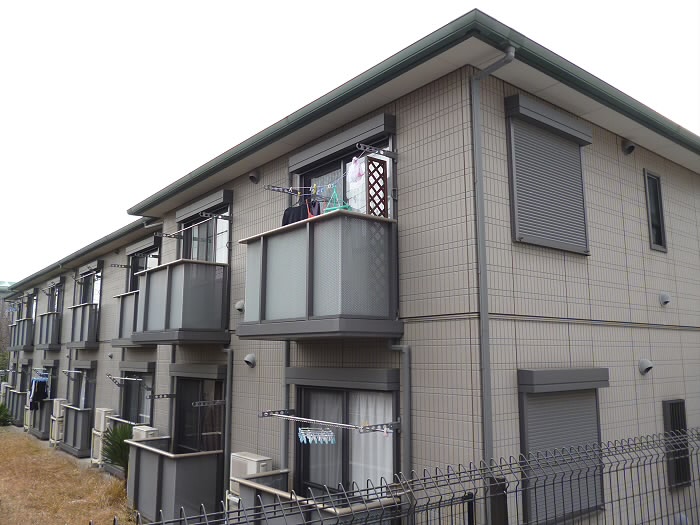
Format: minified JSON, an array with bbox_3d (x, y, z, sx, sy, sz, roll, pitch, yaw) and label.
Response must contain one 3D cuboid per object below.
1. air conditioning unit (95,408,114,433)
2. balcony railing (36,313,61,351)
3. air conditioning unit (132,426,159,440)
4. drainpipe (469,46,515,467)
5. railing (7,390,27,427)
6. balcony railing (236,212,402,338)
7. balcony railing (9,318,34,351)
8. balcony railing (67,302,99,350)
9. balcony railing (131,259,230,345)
[{"bbox_3d":[-6.249,4.011,14.435,0.231,0.539,0.726,7,-12,-38],"label":"air conditioning unit"},{"bbox_3d":[-11.178,2.578,20.960,0.374,1.315,2.173,7,-12,-38],"label":"balcony railing"},{"bbox_3d":[-4.008,3.517,11.071,0.242,0.506,0.704,7,-12,-38],"label":"air conditioning unit"},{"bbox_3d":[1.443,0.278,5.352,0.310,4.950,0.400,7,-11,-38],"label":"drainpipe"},{"bbox_3d":[-14.209,6.172,24.217,0.374,1.304,2.145,7,-12,-38],"label":"railing"},{"bbox_3d":[-0.433,0.267,6.808,0.900,1.310,2.150,7,-12,-39],"label":"balcony railing"},{"bbox_3d":[-14.207,3.187,24.668,0.374,1.325,2.200,7,-12,-38],"label":"balcony railing"},{"bbox_3d":[-7.966,1.960,16.878,0.340,1.320,2.130,7,-12,-39],"label":"balcony railing"},{"bbox_3d":[-3.039,0.778,9.982,0.830,1.309,2.211,7,-12,-38],"label":"balcony railing"}]

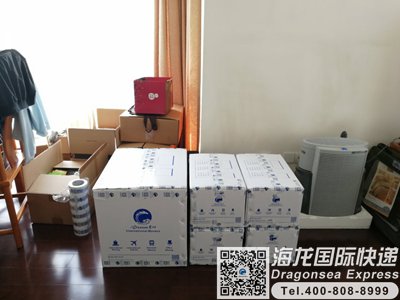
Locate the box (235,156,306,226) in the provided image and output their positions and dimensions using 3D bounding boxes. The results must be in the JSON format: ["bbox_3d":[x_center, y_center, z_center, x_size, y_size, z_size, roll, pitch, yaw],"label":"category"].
[{"bbox_3d":[0.401,0.233,1.924,0.300,0.245,0.500,0,20,-1],"label":"box"}]

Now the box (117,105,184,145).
[{"bbox_3d":[-0.451,-0.240,3.078,0.555,0.253,0.371,2,21,6],"label":"box"}]

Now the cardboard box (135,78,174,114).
[{"bbox_3d":[-0.449,-0.537,3.068,0.298,0.311,0.278,3,21,8],"label":"cardboard box"}]

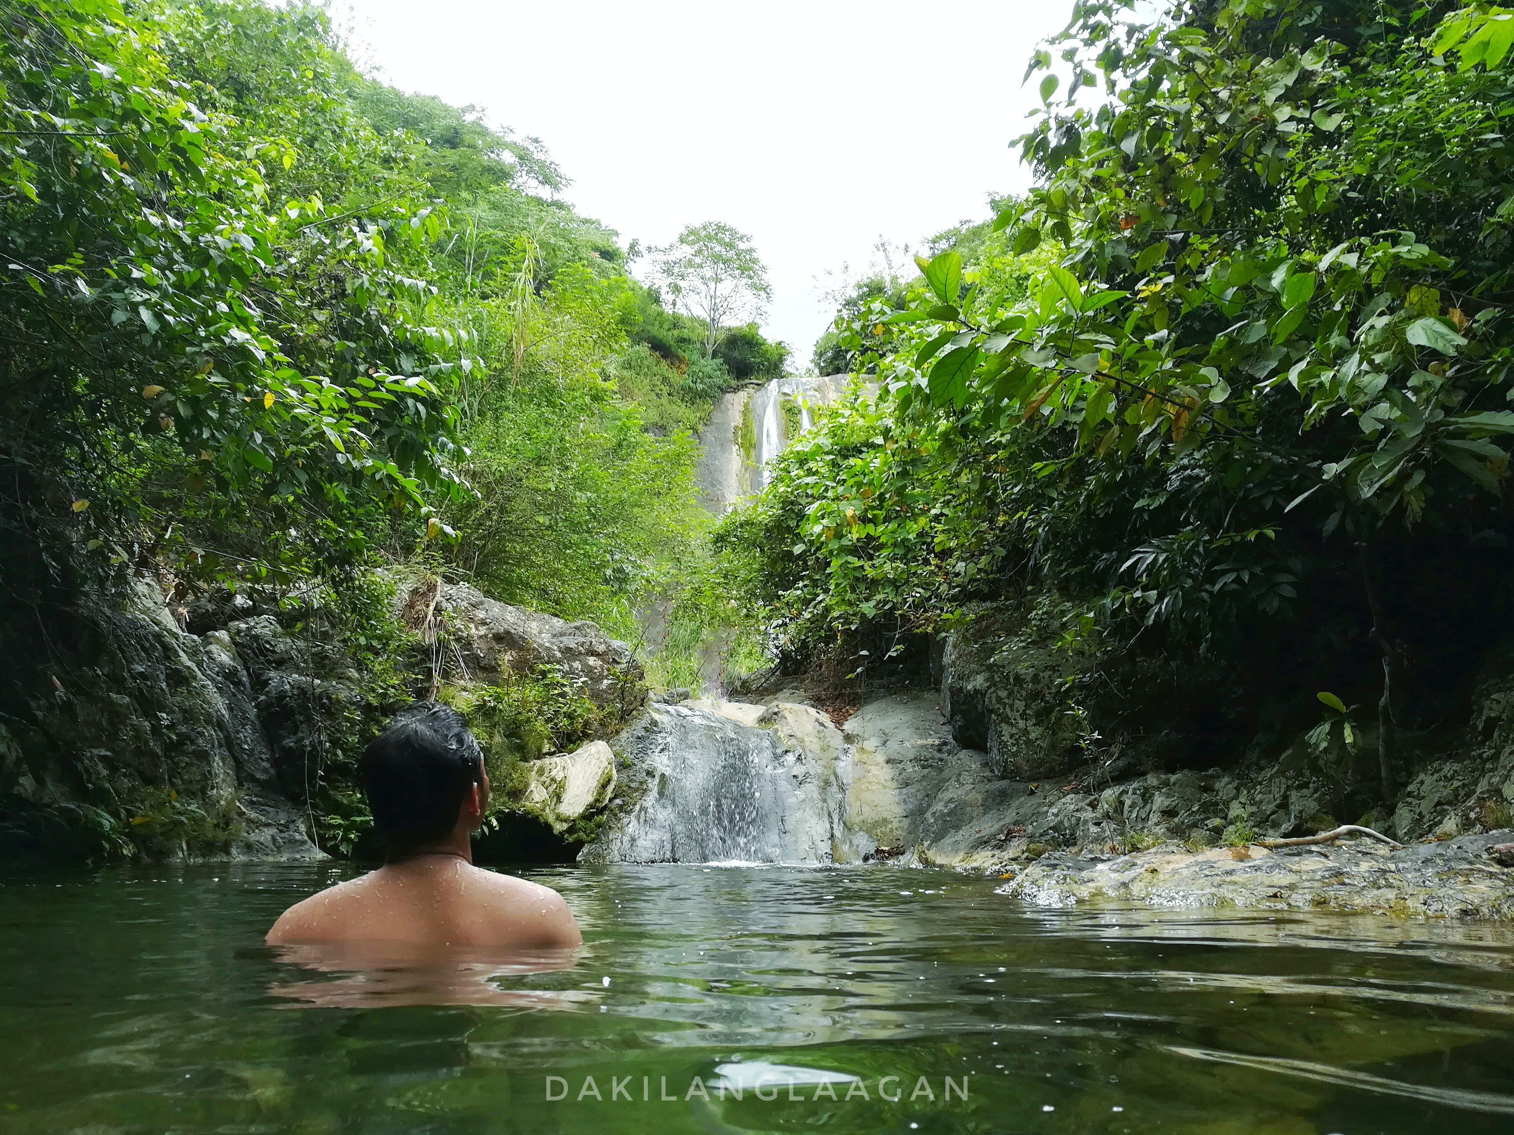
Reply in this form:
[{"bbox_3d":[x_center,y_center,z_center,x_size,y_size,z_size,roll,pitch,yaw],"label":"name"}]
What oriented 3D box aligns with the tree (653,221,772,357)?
[{"bbox_3d":[-1.640,-10.150,41.400,4.400,5.300,4.200,0,-13,0],"label":"tree"}]

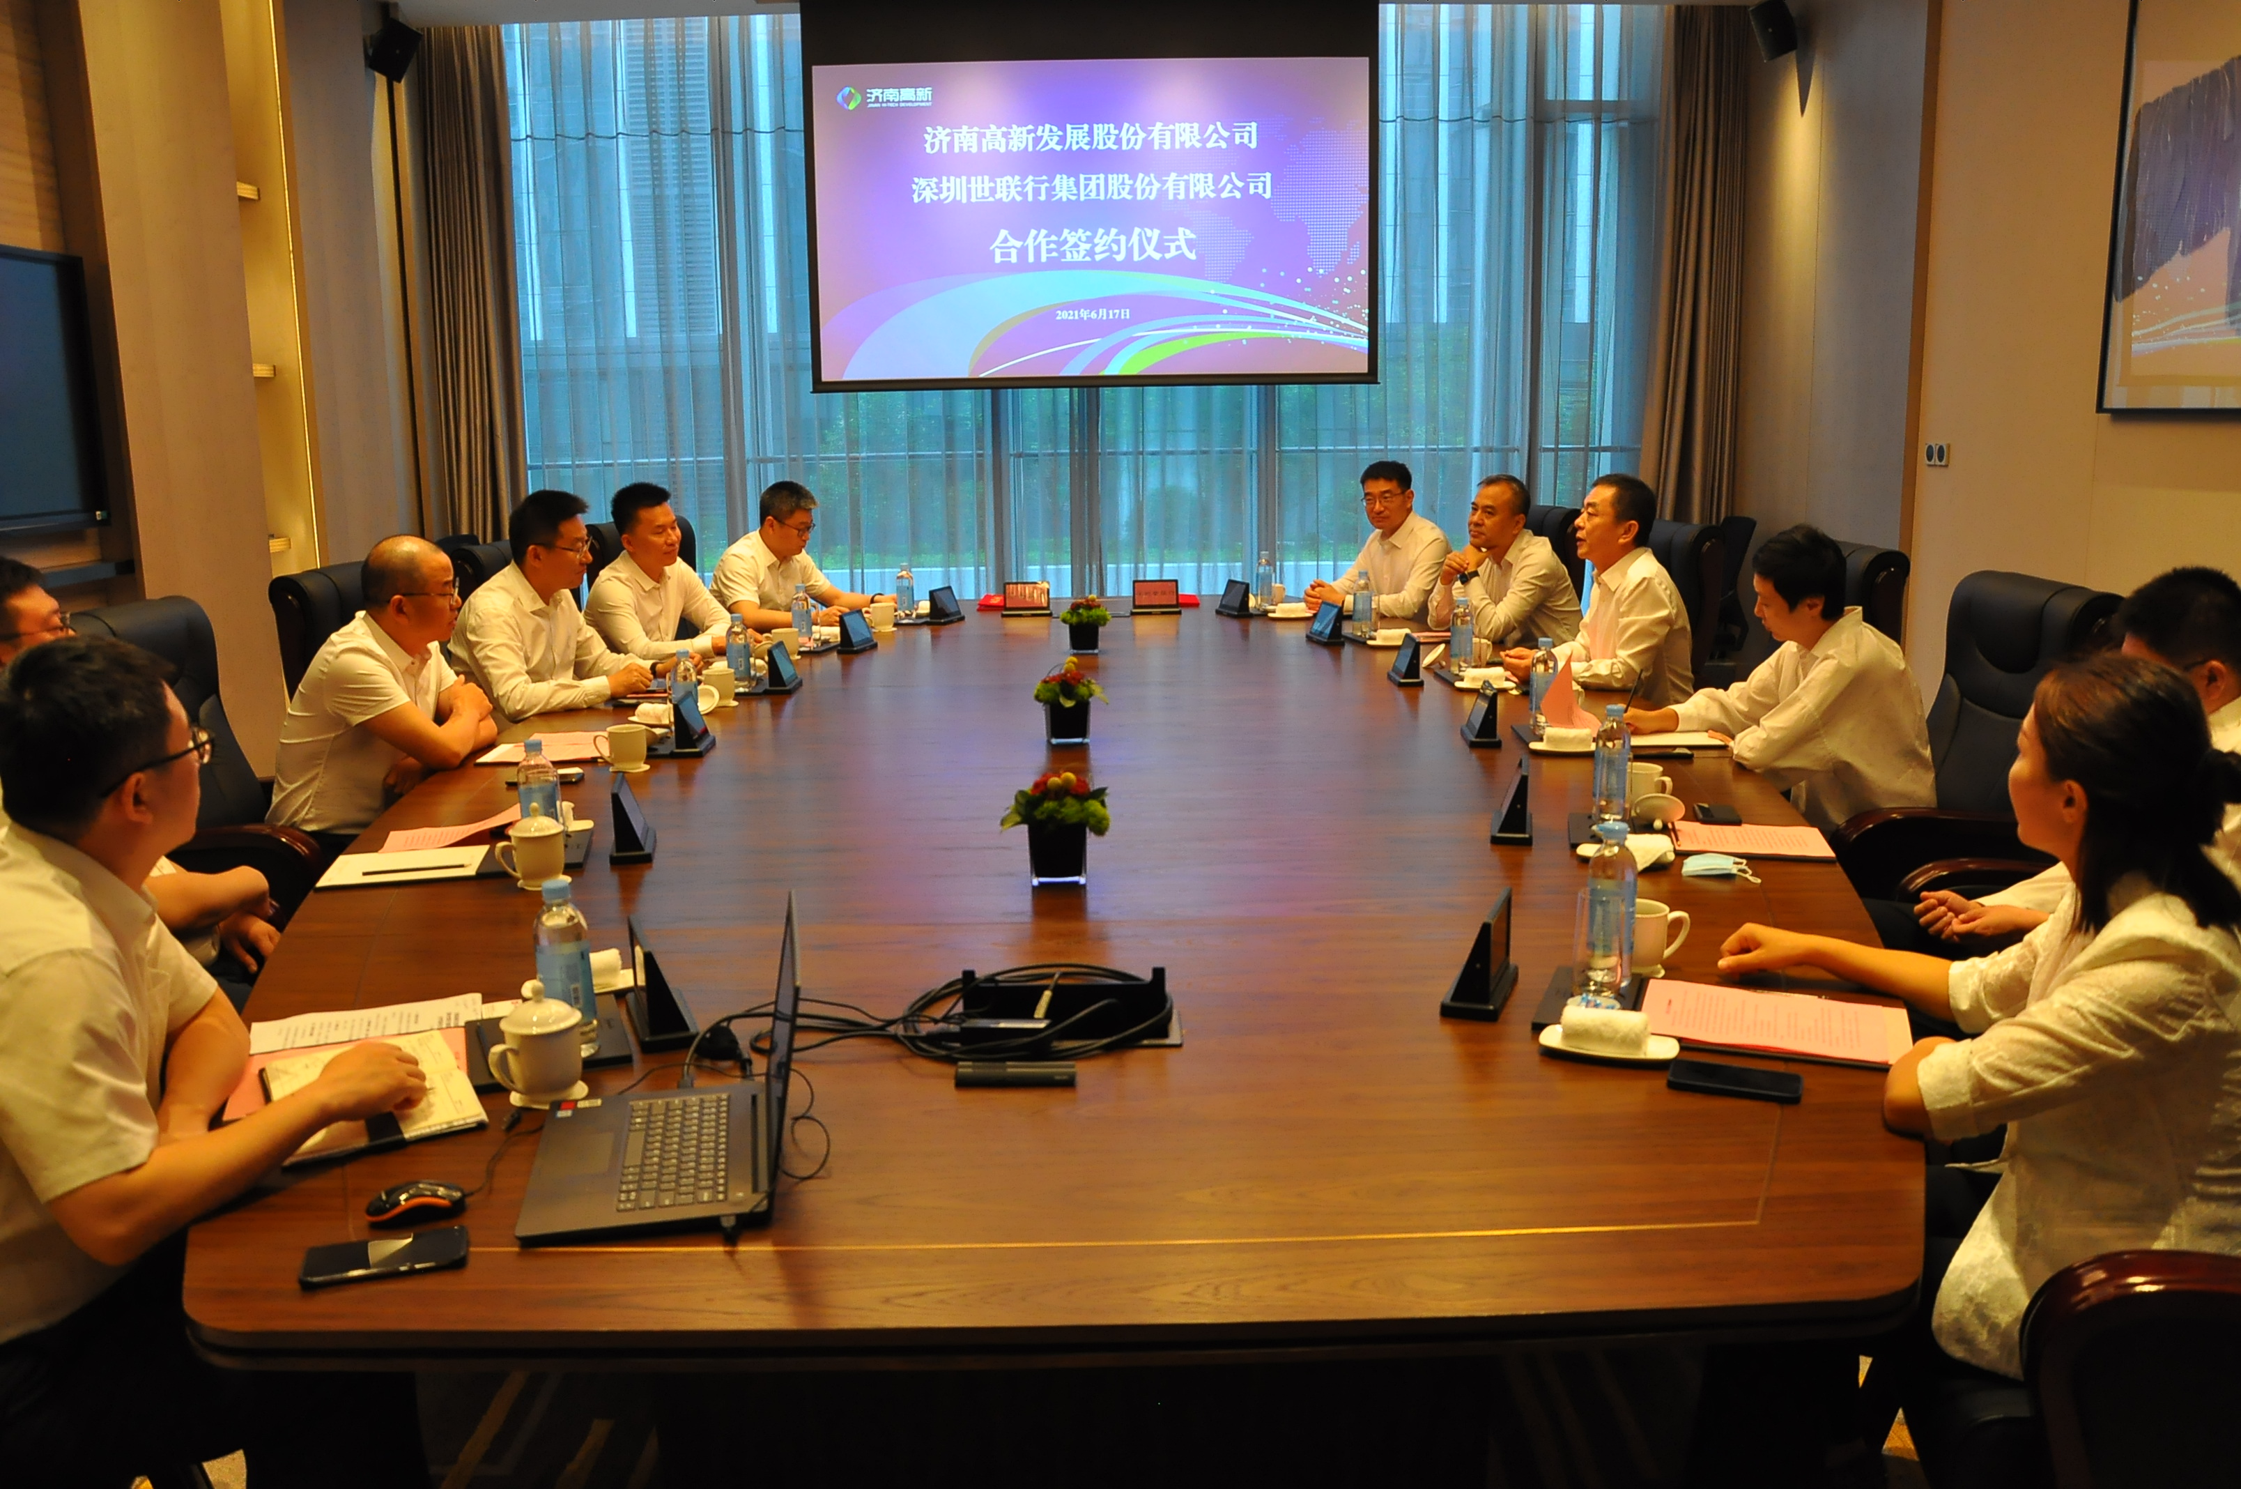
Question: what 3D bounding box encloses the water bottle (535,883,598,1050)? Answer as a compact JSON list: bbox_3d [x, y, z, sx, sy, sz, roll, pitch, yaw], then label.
[{"bbox_3d":[-0.653,0.263,1.976,0.066,0.217,0.066,-1,11,0],"label":"water bottle"}]

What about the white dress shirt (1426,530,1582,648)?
[{"bbox_3d":[1.355,-0.454,5.775,0.514,0.573,0.514,-5,12,-20],"label":"white dress shirt"}]

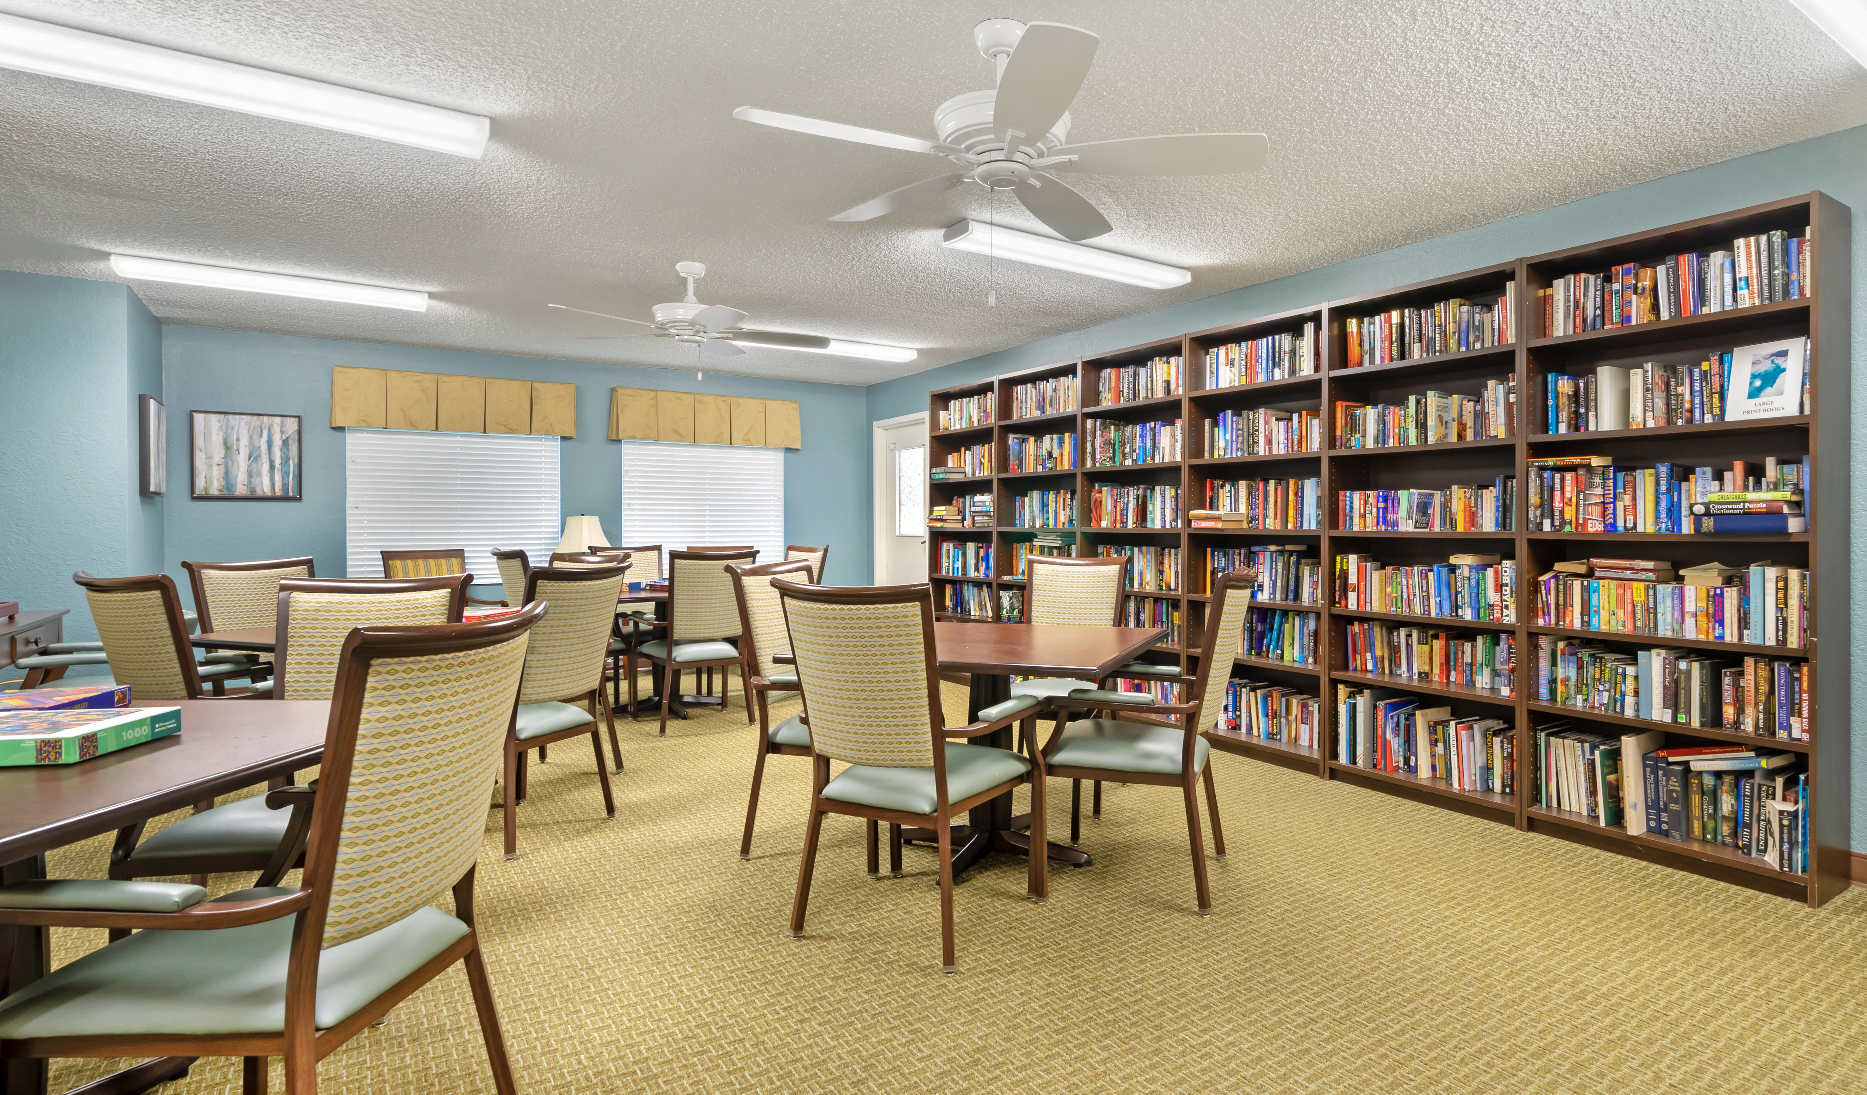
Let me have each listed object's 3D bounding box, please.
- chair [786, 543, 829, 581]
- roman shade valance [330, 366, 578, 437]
[{"bbox_3d":[-1.142,0.494,5.563,0.608,0.998,0.567,-1,2,-37],"label":"chair"},{"bbox_3d":[-3.339,-0.998,5.861,1.488,0.414,0.138,-1,2,-32],"label":"roman shade valance"}]

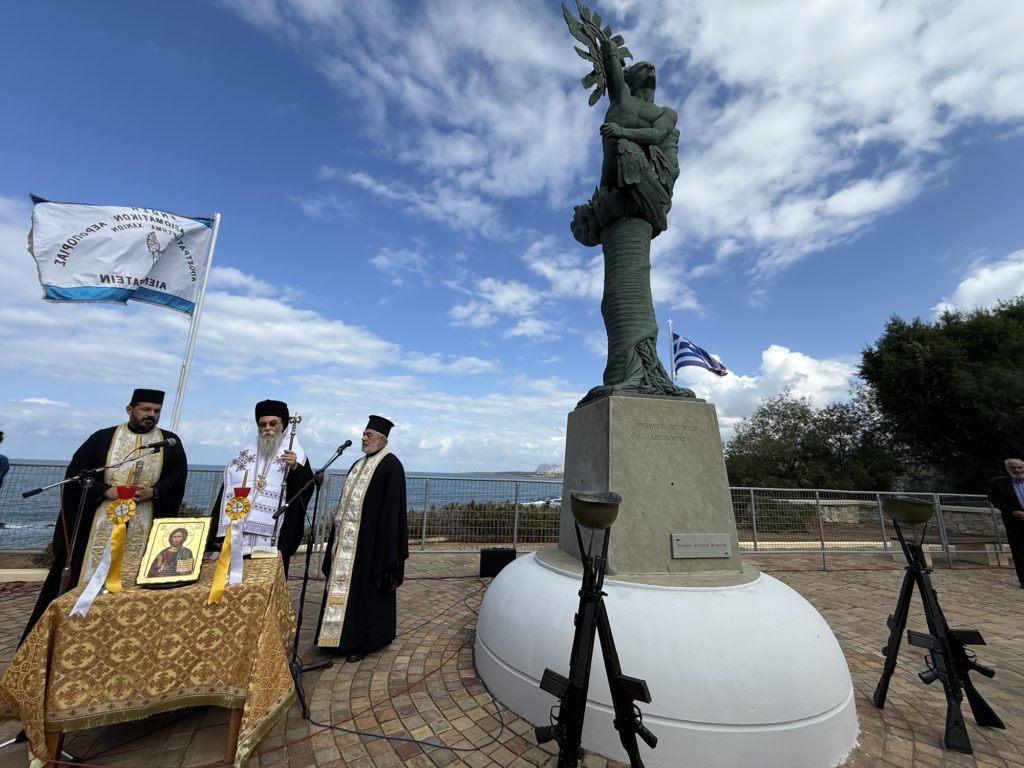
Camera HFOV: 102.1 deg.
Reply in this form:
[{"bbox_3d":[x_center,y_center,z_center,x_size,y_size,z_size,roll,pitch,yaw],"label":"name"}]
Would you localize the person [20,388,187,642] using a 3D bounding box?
[{"bbox_3d":[-2.669,0.934,2.784,0.520,1.825,0.700,-6,-14,31],"label":"person"}]

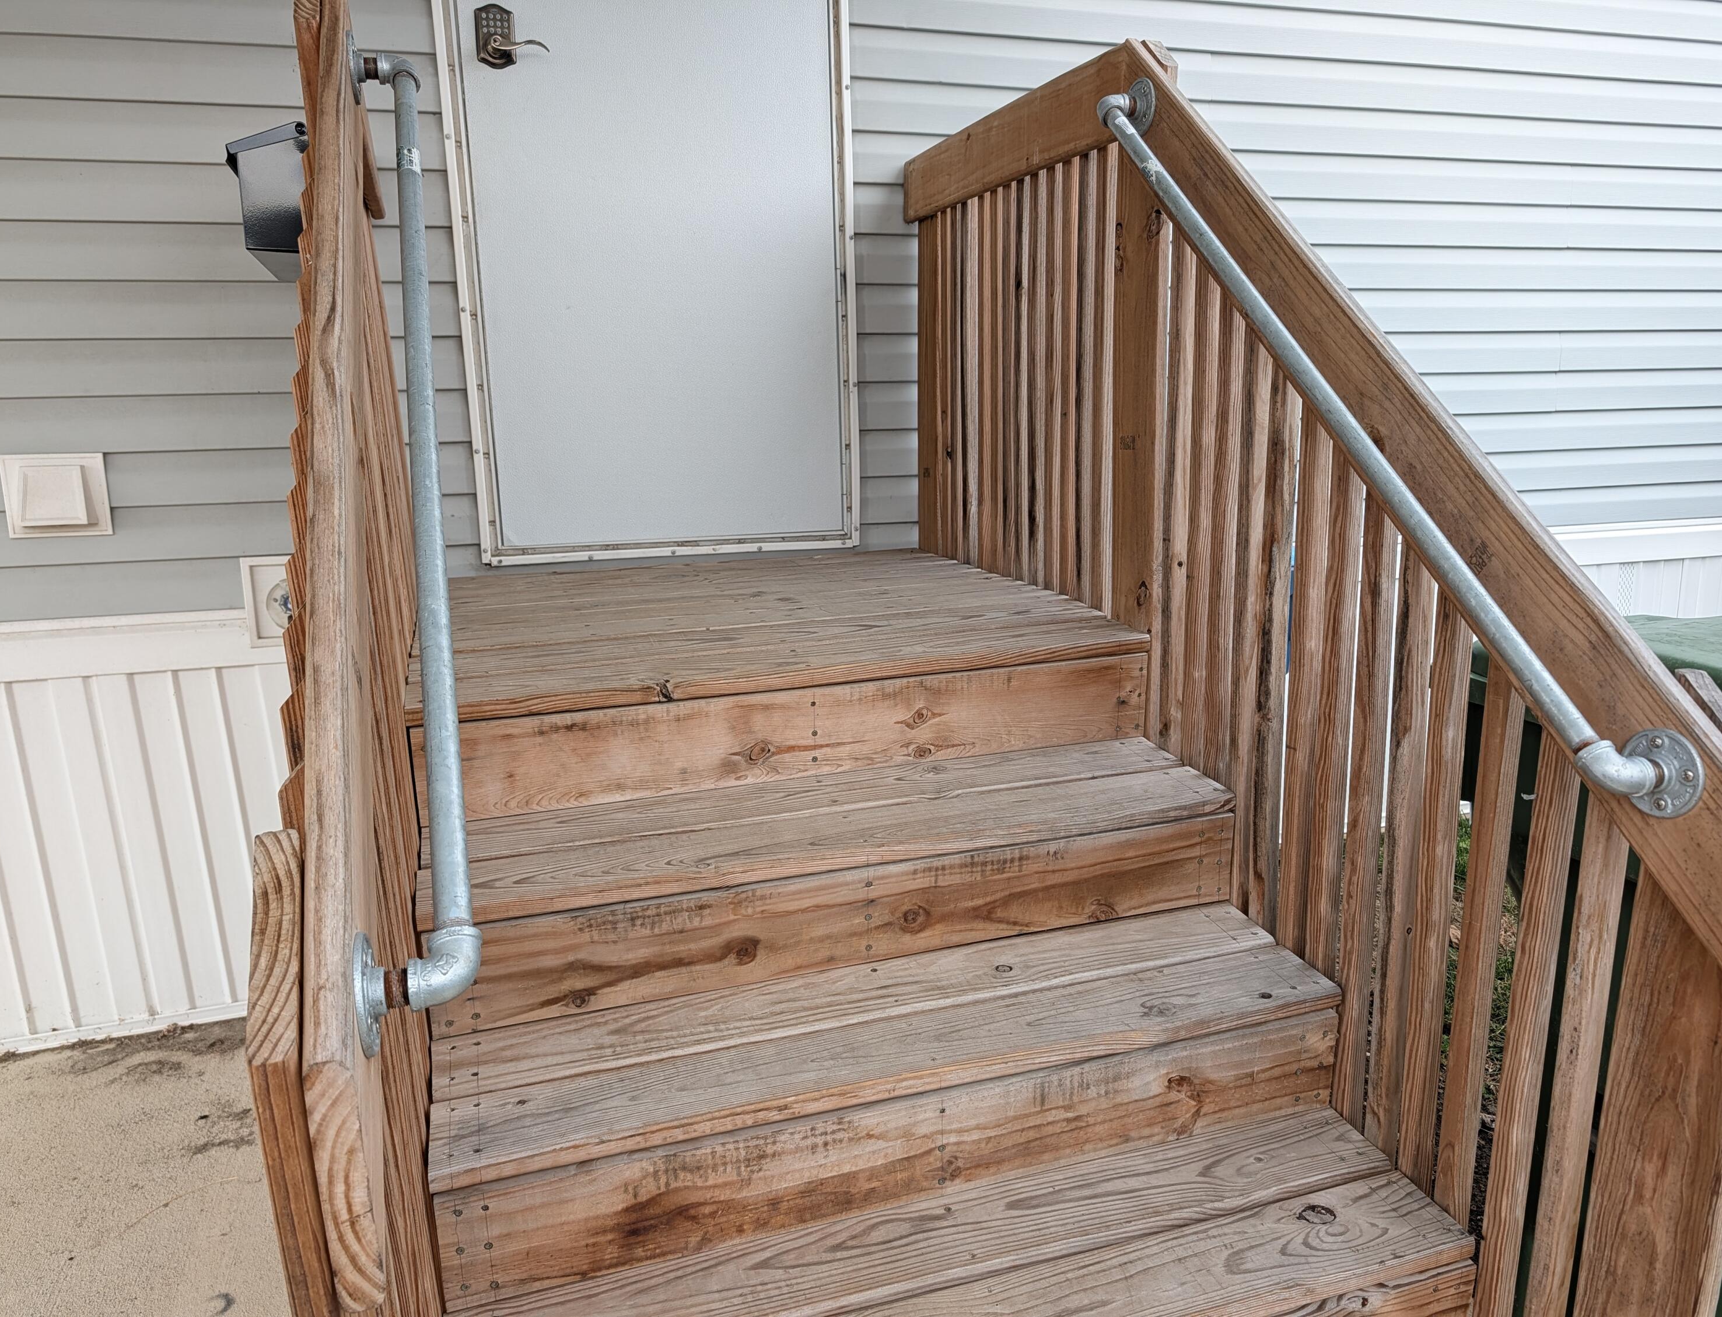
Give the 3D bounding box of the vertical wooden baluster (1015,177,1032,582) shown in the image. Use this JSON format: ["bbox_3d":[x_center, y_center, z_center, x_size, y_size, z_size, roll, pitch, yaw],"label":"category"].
[{"bbox_3d":[0.360,-0.585,2.641,0.036,0.950,0.036,-6,14,-17],"label":"vertical wooden baluster"}]

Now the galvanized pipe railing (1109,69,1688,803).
[{"bbox_3d":[0.598,-0.392,1.597,0.080,0.090,1.422,-6,52,-17],"label":"galvanized pipe railing"}]

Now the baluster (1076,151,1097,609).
[{"bbox_3d":[0.447,-0.522,2.376,0.036,0.950,0.036,-6,14,-17],"label":"baluster"}]

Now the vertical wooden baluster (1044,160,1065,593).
[{"bbox_3d":[0.406,-0.551,2.502,0.036,0.950,0.036,-6,14,-17],"label":"vertical wooden baluster"}]

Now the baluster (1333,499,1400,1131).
[{"bbox_3d":[0.740,0.229,1.771,0.036,1.025,0.036,-5,14,-17],"label":"baluster"}]

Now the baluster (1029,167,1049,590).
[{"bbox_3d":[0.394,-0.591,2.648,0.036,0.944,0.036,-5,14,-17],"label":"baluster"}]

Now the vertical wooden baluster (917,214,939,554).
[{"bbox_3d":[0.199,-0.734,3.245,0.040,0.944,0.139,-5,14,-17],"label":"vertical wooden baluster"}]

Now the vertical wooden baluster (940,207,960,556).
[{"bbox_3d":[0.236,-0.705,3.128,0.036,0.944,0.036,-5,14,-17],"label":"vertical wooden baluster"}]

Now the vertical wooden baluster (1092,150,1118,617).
[{"bbox_3d":[0.470,-0.505,2.307,0.036,0.950,0.036,-6,14,-17],"label":"vertical wooden baluster"}]

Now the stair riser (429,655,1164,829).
[{"bbox_3d":[-0.089,0.130,2.131,1.304,0.172,0.034,-5,14,-17],"label":"stair riser"}]

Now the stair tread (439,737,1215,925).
[{"bbox_3d":[-0.036,0.269,1.992,1.299,0.038,0.314,-5,14,-17],"label":"stair tread"}]

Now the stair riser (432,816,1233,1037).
[{"bbox_3d":[0.008,0.386,1.831,1.250,0.170,0.028,-6,14,-17],"label":"stair riser"}]

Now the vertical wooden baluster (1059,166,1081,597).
[{"bbox_3d":[0.427,-0.537,2.439,0.036,0.950,0.036,-6,14,-17],"label":"vertical wooden baluster"}]

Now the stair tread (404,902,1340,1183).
[{"bbox_3d":[0.054,0.506,1.688,1.236,0.026,0.282,-6,17,-17],"label":"stair tread"}]

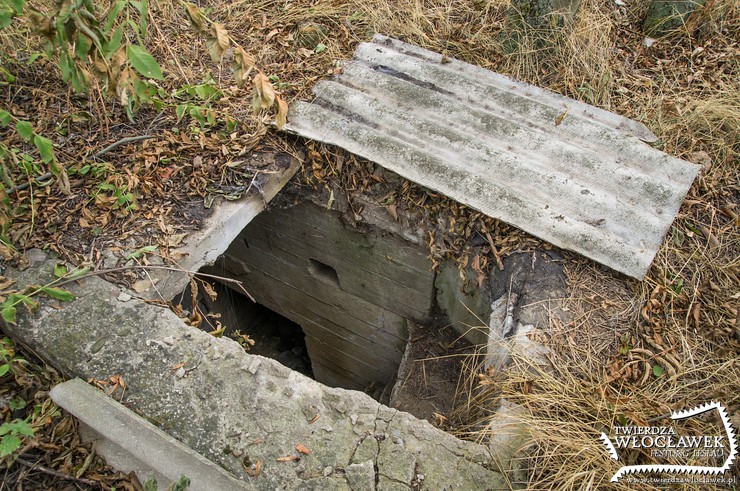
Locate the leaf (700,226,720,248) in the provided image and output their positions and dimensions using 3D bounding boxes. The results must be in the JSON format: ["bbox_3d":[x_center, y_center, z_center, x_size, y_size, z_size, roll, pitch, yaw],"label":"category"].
[{"bbox_3d":[1.367,-0.032,2.060,0.060,0.025,0.115,-8,46,-5],"label":"leaf"}]

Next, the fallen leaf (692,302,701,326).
[{"bbox_3d":[1.145,0.242,1.800,0.032,0.020,0.110,16,48,17],"label":"fallen leaf"}]

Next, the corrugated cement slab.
[{"bbox_3d":[0.520,-0.560,2.520,1.880,0.060,0.910,28,61,25],"label":"corrugated cement slab"}]

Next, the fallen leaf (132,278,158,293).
[{"bbox_3d":[-0.875,0.156,2.000,0.100,0.015,0.065,-17,47,-14],"label":"fallen leaf"}]

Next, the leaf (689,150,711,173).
[{"bbox_3d":[1.533,-0.390,2.380,0.110,0.040,0.120,-10,46,-7],"label":"leaf"}]

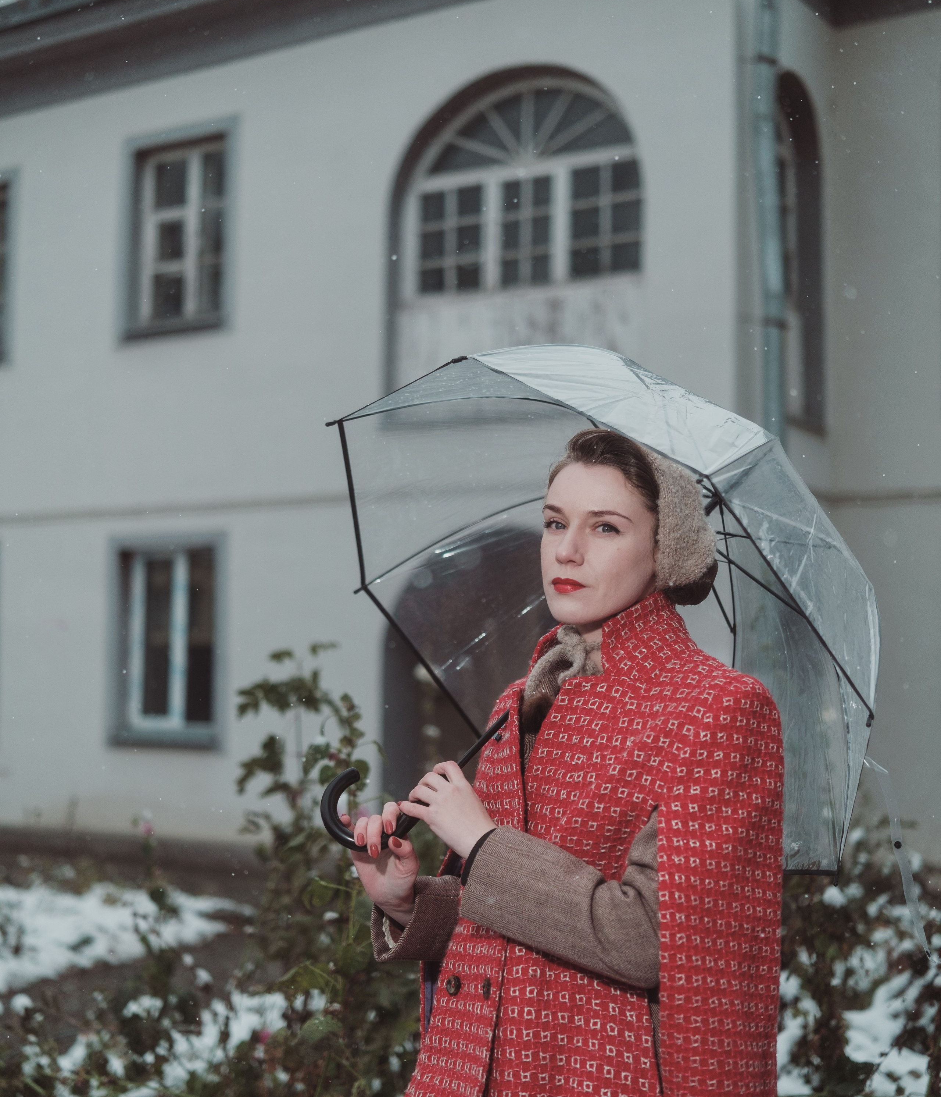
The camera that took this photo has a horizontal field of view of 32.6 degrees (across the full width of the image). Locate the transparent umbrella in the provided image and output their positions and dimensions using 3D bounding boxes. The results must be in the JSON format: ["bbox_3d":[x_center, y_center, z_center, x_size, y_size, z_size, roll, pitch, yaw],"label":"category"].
[{"bbox_3d":[0.133,0.121,2.000,0.810,0.830,0.830,-43,0,-30],"label":"transparent umbrella"}]

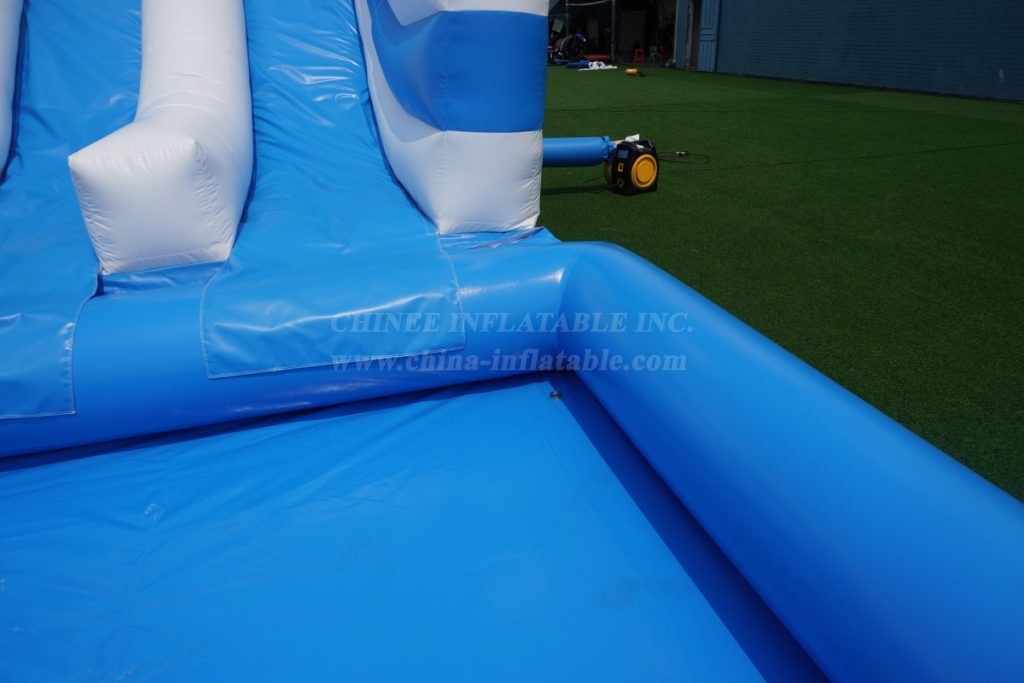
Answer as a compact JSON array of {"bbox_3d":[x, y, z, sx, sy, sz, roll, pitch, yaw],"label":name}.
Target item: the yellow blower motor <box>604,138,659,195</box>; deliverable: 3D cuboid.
[{"bbox_3d":[1.160,-1.698,6.625,0.380,0.465,0.355,-14,27,-22],"label":"yellow blower motor"}]

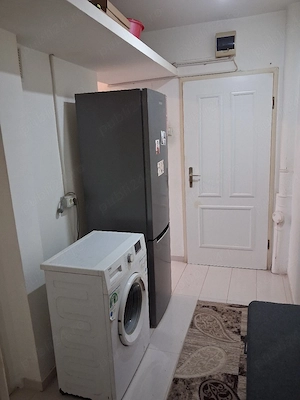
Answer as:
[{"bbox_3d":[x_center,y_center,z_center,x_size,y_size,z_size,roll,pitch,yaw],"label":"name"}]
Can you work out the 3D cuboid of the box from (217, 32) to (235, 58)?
[{"bbox_3d":[0.730,-1.494,3.003,0.183,0.210,0.090,1,12,18],"label":"box"}]

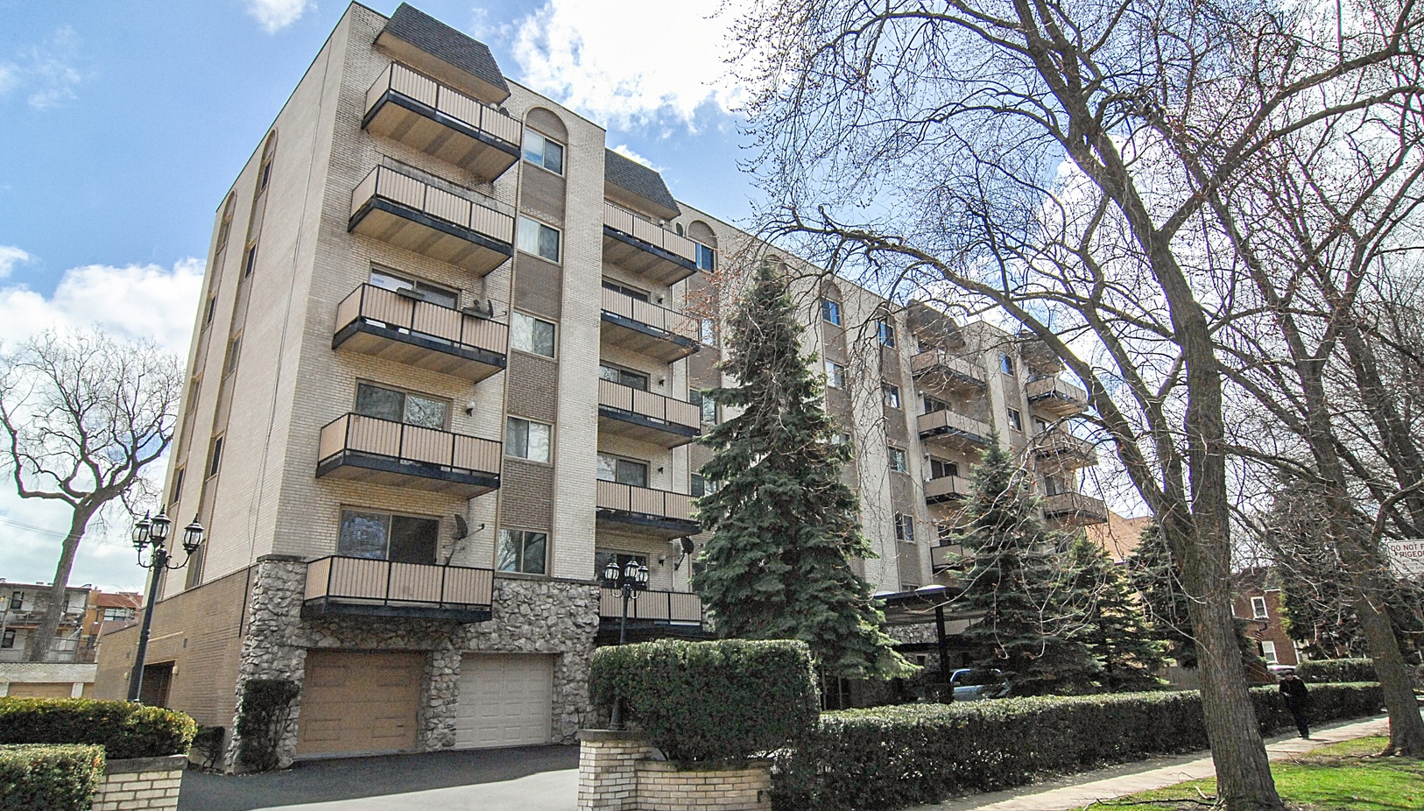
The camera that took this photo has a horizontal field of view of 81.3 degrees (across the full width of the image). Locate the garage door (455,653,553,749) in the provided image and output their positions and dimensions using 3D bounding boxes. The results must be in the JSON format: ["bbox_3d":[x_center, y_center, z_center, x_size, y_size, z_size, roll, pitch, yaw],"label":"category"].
[{"bbox_3d":[-4.872,6.953,19.666,2.493,2.054,0.100,15,-25,-41],"label":"garage door"}]

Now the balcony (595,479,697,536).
[{"bbox_3d":[-2.251,3.092,24.225,4.001,1.087,1.428,15,-25,-41],"label":"balcony"}]

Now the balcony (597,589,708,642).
[{"bbox_3d":[-2.181,5.845,23.303,4.001,1.129,1.428,15,-25,-41],"label":"balcony"}]

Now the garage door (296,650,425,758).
[{"bbox_3d":[-7.324,6.220,17.489,2.450,2.087,0.100,15,-25,-41],"label":"garage door"}]

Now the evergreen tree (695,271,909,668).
[{"bbox_3d":[1.339,1.594,15.245,3.750,9.350,3.750,-1,-19,0],"label":"evergreen tree"}]

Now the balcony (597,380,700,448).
[{"bbox_3d":[-2.321,0.352,25.142,4.001,1.087,1.428,15,-25,-41],"label":"balcony"}]

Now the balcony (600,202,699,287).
[{"bbox_3d":[-2.474,-5.251,27.310,3.933,1.075,1.456,15,-25,-41],"label":"balcony"}]

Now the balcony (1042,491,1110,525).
[{"bbox_3d":[18.122,5.208,41.465,3.638,1.075,1.456,15,-25,-41],"label":"balcony"}]

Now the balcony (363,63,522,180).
[{"bbox_3d":[-6.855,-7.164,21.303,3.512,1.075,1.456,15,-25,-41],"label":"balcony"}]

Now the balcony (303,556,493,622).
[{"bbox_3d":[-6.573,3.987,17.547,3.512,1.075,1.456,15,-25,-41],"label":"balcony"}]

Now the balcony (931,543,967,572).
[{"bbox_3d":[11.470,6.851,36.624,3.959,1.075,1.456,15,-25,-41],"label":"balcony"}]

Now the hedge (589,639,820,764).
[{"bbox_3d":[-0.114,3.507,10.056,2.500,1.320,1.600,-1,-19,-1],"label":"hedge"}]

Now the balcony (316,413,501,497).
[{"bbox_3d":[-6.644,1.200,18.486,3.512,1.075,1.456,15,-25,-41],"label":"balcony"}]

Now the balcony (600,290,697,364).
[{"bbox_3d":[-2.392,-2.446,26.079,4.001,1.087,1.428,15,-25,-41],"label":"balcony"}]

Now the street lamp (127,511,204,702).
[{"bbox_3d":[-4.787,1.904,7.032,0.520,2.030,0.500,11,-22,-32],"label":"street lamp"}]

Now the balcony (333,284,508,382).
[{"bbox_3d":[-6.629,-1.542,19.157,3.486,1.087,1.511,15,-25,-41],"label":"balcony"}]

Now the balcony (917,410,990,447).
[{"bbox_3d":[11.357,1.296,38.303,4.100,1.087,1.378,15,-25,-41],"label":"balcony"}]

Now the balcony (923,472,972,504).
[{"bbox_3d":[11.429,4.094,37.366,4.100,1.087,1.378,15,-25,-41],"label":"balcony"}]

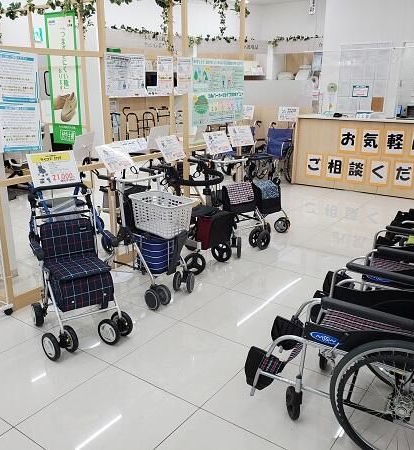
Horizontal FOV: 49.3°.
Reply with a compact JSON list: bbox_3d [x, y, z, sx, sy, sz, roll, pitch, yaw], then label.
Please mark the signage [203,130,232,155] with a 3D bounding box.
[{"bbox_3d":[0.109,-0.772,4.220,0.300,0.210,0.012,-15,-5,-41],"label":"signage"}]

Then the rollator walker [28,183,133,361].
[{"bbox_3d":[-0.806,0.249,2.729,0.500,0.860,0.600,-10,20,-31],"label":"rollator walker"}]

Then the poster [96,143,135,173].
[{"bbox_3d":[-0.690,-0.518,3.430,0.012,0.210,0.300,-25,0,36],"label":"poster"}]

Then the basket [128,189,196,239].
[{"bbox_3d":[-0.330,-0.078,3.183,0.285,0.225,0.450,-14,22,-40],"label":"basket"}]

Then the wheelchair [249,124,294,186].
[{"bbox_3d":[1.048,-1.129,7.256,0.600,0.910,1.000,12,20,34],"label":"wheelchair"}]

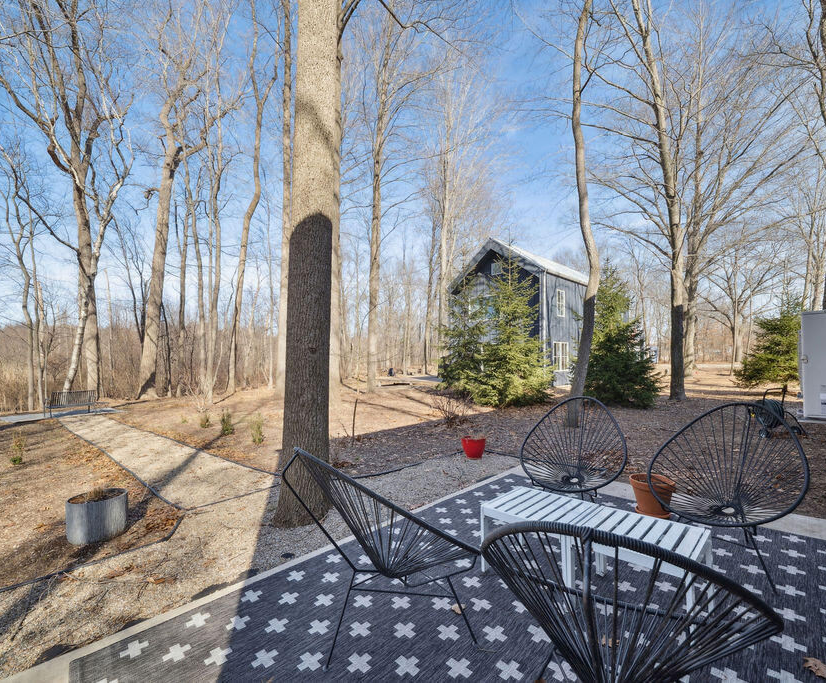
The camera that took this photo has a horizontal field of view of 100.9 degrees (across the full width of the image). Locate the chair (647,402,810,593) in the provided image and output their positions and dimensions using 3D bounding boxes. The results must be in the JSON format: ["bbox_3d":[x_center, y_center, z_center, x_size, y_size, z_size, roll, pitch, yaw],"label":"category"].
[{"bbox_3d":[1.910,0.850,2.100,0.830,0.890,0.740,0,-1,-33],"label":"chair"}]

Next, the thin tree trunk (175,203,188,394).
[{"bbox_3d":[-8.810,-1.600,13.000,0.320,7.400,0.300,0,-1,0],"label":"thin tree trunk"}]

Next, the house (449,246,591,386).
[{"bbox_3d":[7.400,-1.650,21.700,6.300,7.700,9.500,-1,-1,45],"label":"house"}]

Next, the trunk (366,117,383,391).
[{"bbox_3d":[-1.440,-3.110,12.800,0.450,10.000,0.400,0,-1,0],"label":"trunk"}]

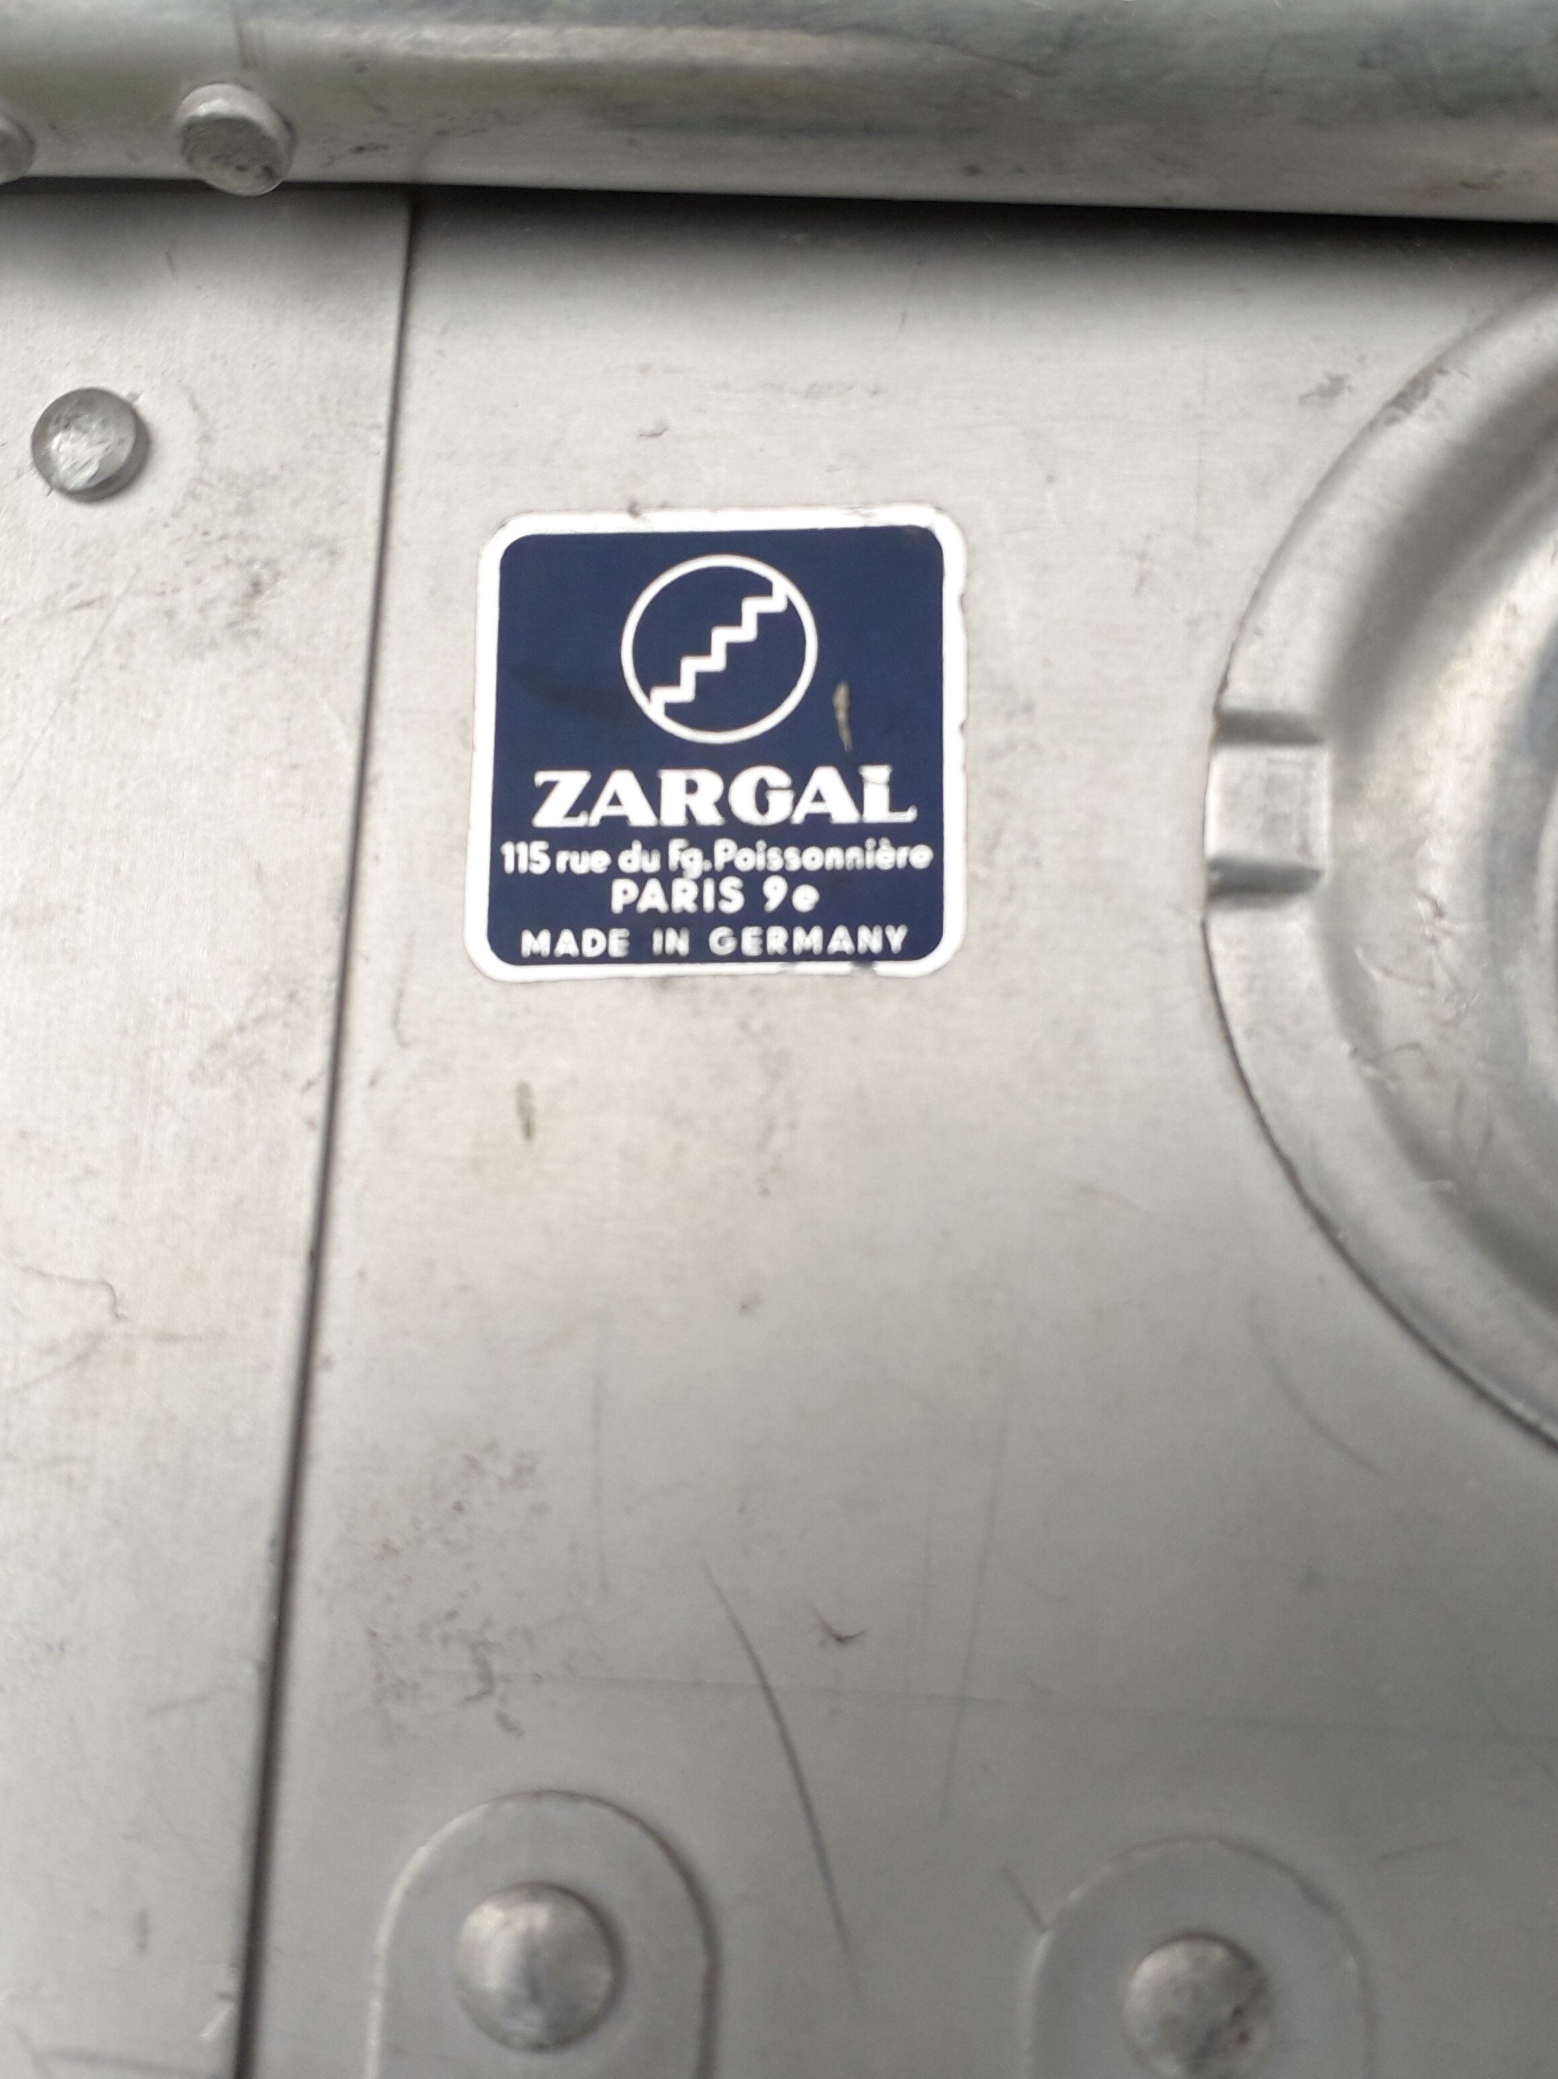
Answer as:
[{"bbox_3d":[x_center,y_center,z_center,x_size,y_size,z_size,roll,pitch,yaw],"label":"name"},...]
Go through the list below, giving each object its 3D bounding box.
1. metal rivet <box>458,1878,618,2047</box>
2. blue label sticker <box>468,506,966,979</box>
[{"bbox_3d":[-0.015,0.055,0.128,0.009,0.003,0.009,0,78,2],"label":"metal rivet"},{"bbox_3d":[-0.004,-0.021,0.154,0.035,0.001,0.035,0,77,4],"label":"blue label sticker"}]

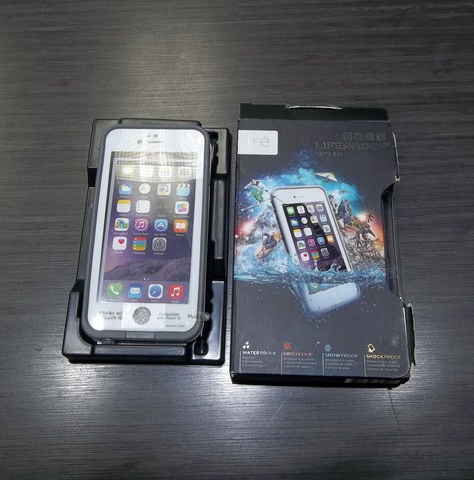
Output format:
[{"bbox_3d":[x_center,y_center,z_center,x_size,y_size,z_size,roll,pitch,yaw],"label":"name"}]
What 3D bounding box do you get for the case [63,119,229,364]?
[{"bbox_3d":[-0.055,-0.004,0.334,0.100,0.023,0.167,1,71,2],"label":"case"}]

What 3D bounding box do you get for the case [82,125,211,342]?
[{"bbox_3d":[-0.056,-0.008,0.330,0.075,0.013,0.148,1,71,2],"label":"case"}]

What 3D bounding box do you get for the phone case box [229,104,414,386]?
[{"bbox_3d":[0.052,-0.002,0.330,0.107,0.026,0.186,1,71,2],"label":"phone case box"}]

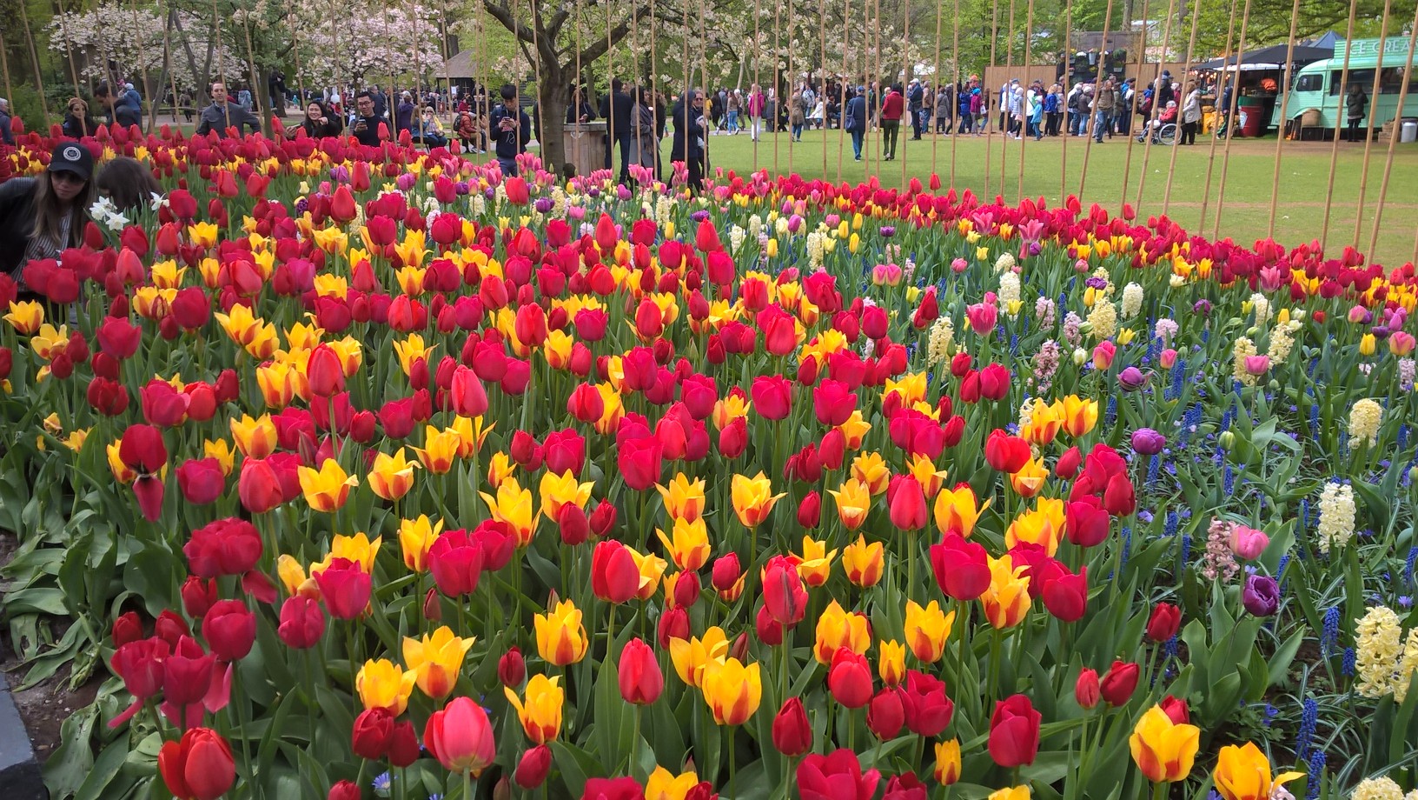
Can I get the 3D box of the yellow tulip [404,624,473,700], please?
[{"bbox_3d":[-0.348,0.338,1.500,0.090,0.093,0.081,-4,15,-14],"label":"yellow tulip"}]

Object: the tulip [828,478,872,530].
[{"bbox_3d":[0.227,0.167,1.870,0.071,0.082,0.066,0,15,0],"label":"tulip"}]

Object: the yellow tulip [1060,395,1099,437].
[{"bbox_3d":[0.693,0.030,2.180,0.075,0.077,0.069,0,15,0],"label":"yellow tulip"}]

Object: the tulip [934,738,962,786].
[{"bbox_3d":[0.283,0.429,1.380,0.033,0.055,0.033,0,16,0],"label":"tulip"}]

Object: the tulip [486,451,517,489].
[{"bbox_3d":[-0.352,0.119,1.970,0.048,0.065,0.043,3,14,-10],"label":"tulip"}]

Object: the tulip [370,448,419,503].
[{"bbox_3d":[-0.539,0.128,2.000,0.086,0.082,0.081,-4,15,-15],"label":"tulip"}]

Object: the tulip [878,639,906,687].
[{"bbox_3d":[0.226,0.324,1.440,0.036,0.059,0.036,0,15,0],"label":"tulip"}]

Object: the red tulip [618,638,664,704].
[{"bbox_3d":[-0.086,0.337,1.450,0.058,0.088,0.058,-1,15,-4],"label":"red tulip"}]

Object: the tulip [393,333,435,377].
[{"bbox_3d":[-0.570,-0.086,2.250,0.081,0.084,0.075,0,15,0],"label":"tulip"}]

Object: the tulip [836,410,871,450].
[{"bbox_3d":[0.247,0.052,2.020,0.067,0.069,0.064,0,16,0],"label":"tulip"}]

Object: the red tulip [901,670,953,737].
[{"bbox_3d":[0.275,0.382,1.470,0.064,0.089,0.060,3,15,11],"label":"red tulip"}]

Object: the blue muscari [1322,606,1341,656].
[{"bbox_3d":[0.896,0.332,1.680,0.023,0.077,0.023,14,20,29],"label":"blue muscari"}]

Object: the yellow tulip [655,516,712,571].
[{"bbox_3d":[-0.038,0.218,1.760,0.084,0.082,0.078,0,15,0],"label":"yellow tulip"}]

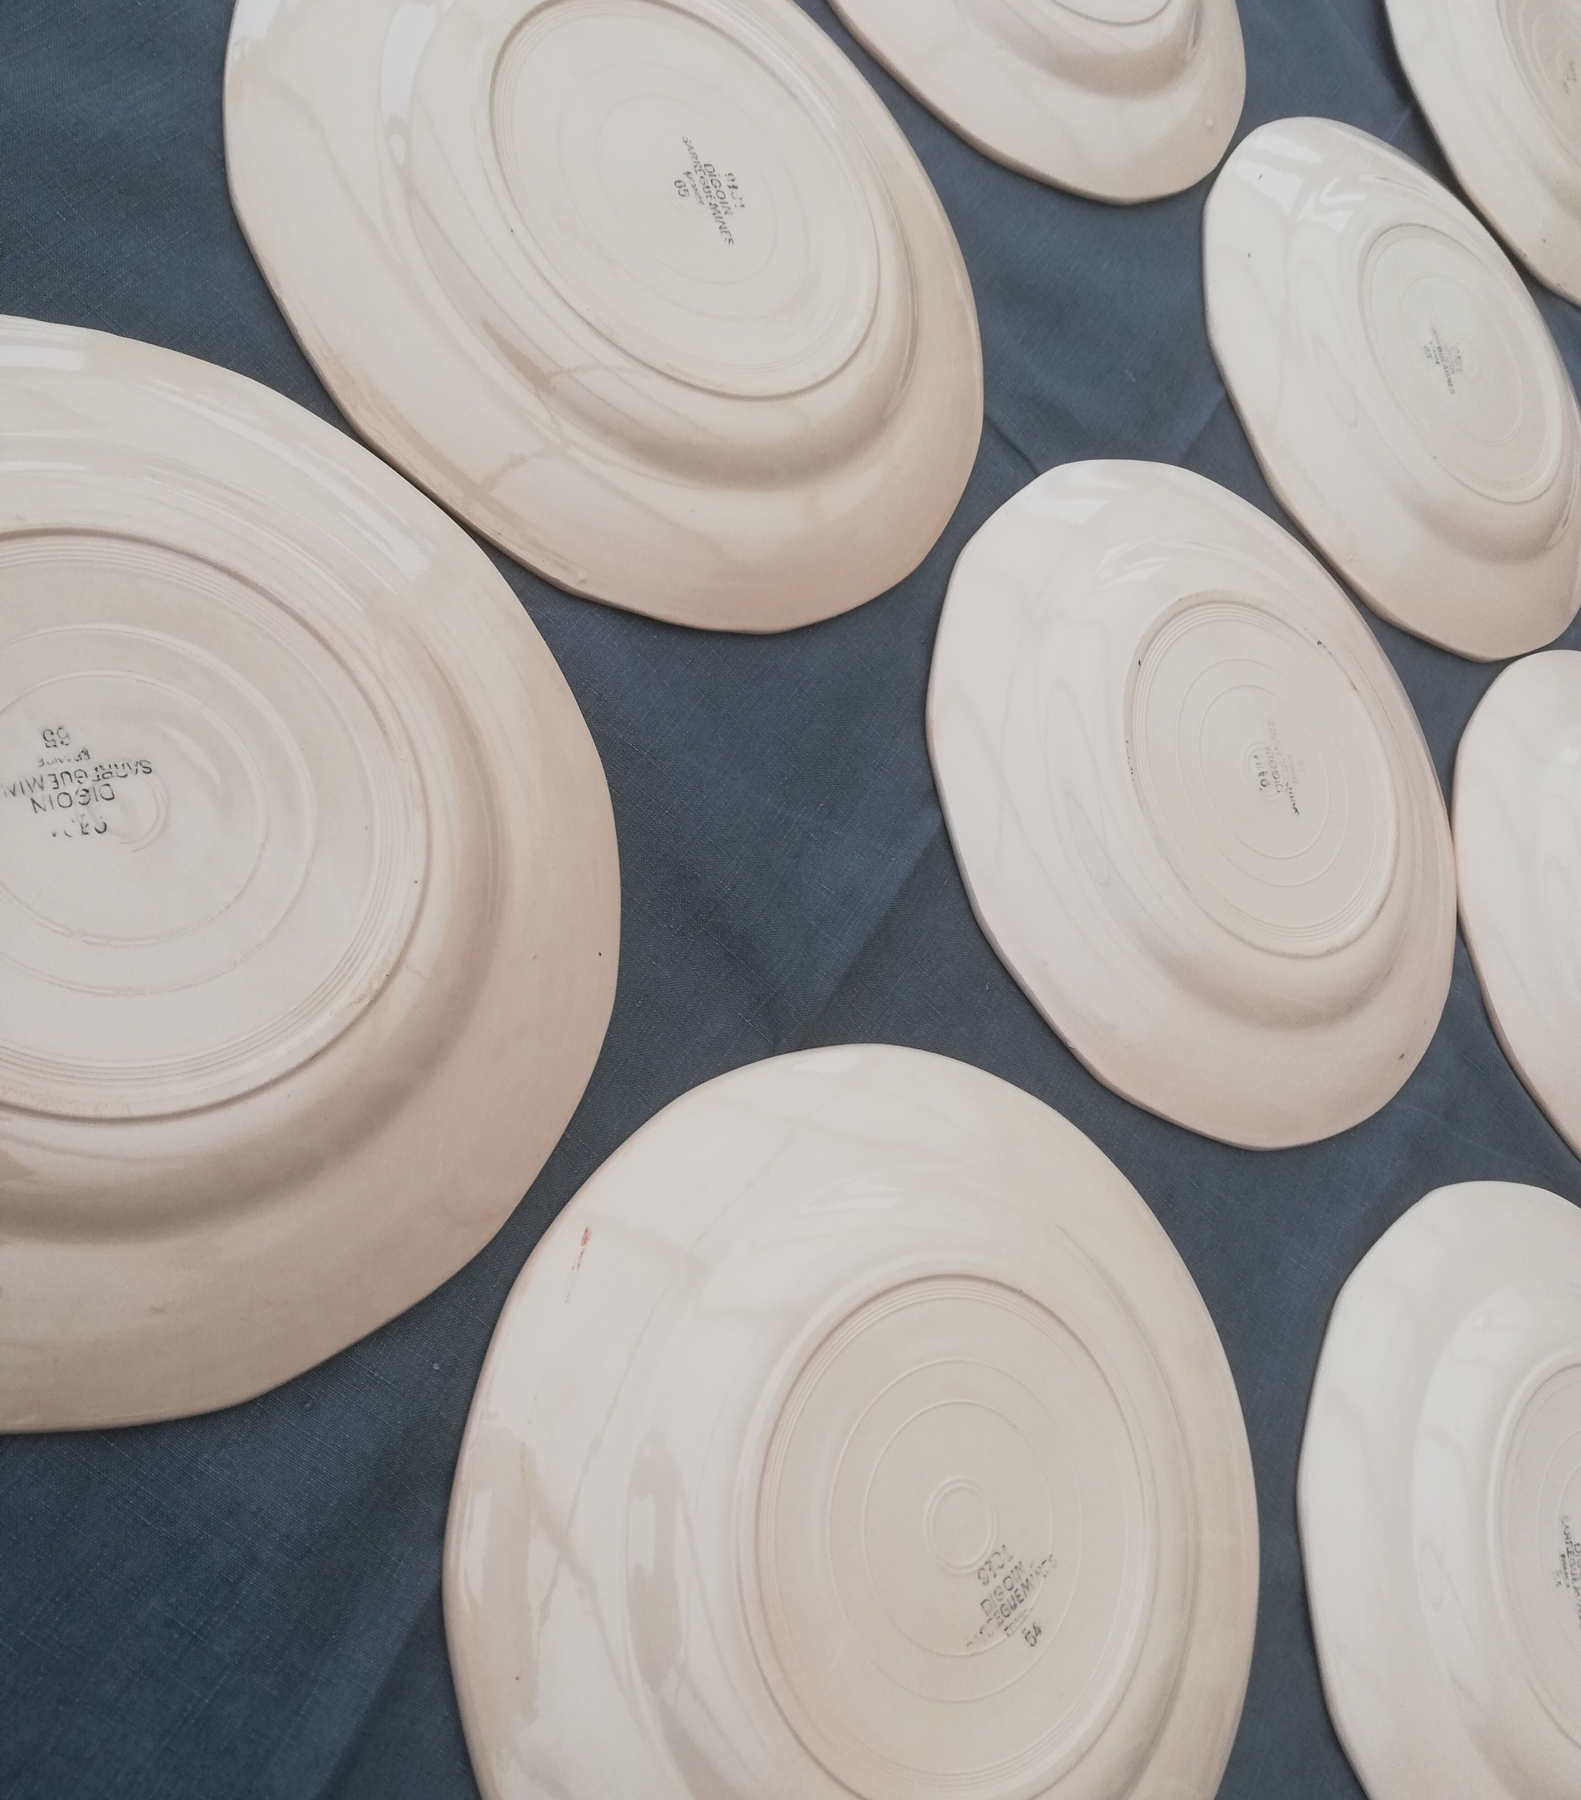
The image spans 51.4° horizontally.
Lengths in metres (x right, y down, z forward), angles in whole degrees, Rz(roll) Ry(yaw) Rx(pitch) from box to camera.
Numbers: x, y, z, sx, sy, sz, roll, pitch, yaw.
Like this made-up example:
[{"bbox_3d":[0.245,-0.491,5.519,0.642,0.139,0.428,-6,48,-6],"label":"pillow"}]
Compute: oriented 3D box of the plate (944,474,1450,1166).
[{"bbox_3d":[0.151,-0.041,0.546,0.242,0.025,0.242,-26,90,-36],"label":"plate"}]

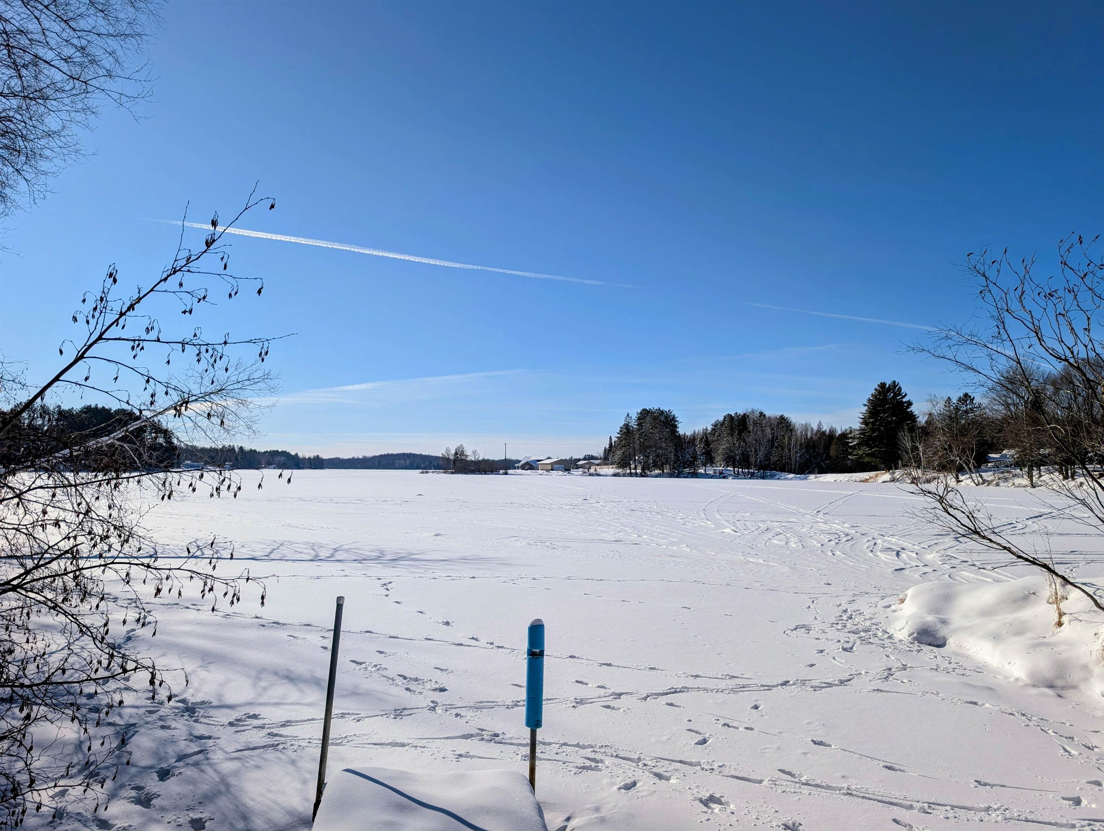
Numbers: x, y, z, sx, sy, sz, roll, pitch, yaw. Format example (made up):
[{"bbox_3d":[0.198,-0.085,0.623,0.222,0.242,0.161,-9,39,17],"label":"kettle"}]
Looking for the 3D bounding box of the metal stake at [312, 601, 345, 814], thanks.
[{"bbox_3d":[-1.487,1.934,5.100,0.046,1.457,0.046,6,-4,0],"label":"metal stake"}]

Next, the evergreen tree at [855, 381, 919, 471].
[{"bbox_3d":[69.581,2.250,160.000,13.322,18.993,13.056,0,-4,0],"label":"evergreen tree"}]

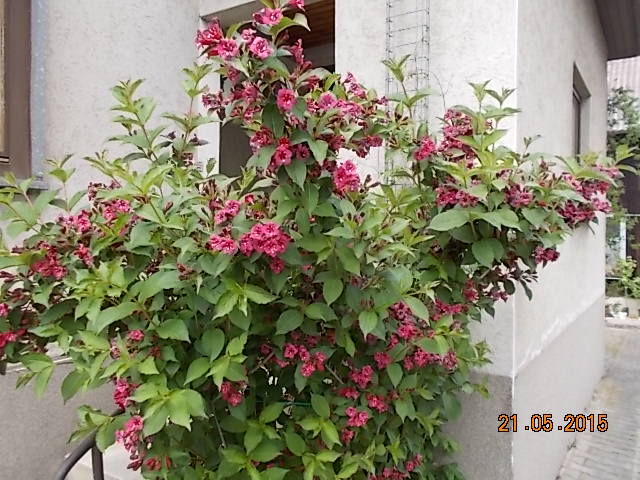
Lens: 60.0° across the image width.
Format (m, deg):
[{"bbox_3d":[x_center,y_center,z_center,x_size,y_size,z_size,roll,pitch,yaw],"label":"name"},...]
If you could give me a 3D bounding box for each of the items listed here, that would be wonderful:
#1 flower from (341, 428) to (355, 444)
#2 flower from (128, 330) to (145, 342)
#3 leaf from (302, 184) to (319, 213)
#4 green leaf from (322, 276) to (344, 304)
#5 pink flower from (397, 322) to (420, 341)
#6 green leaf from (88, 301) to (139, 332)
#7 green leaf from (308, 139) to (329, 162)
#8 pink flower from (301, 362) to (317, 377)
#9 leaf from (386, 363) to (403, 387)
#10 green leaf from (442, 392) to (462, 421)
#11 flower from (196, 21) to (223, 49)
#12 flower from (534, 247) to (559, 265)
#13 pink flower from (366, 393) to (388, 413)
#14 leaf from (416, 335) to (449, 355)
[{"bbox_3d":[0.074,0.531,1.500,0.038,0.043,0.036,0,-4,3],"label":"flower"},{"bbox_3d":[-0.463,0.244,1.400,0.038,0.029,0.033,0,0,-19],"label":"flower"},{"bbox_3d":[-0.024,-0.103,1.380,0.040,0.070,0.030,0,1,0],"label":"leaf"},{"bbox_3d":[0.037,0.139,1.540,0.059,0.084,0.035,0,0,1],"label":"green leaf"},{"bbox_3d":[0.251,0.260,1.570,0.060,0.047,0.050,0,1,9],"label":"pink flower"},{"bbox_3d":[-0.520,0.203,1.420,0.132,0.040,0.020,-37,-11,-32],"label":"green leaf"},{"bbox_3d":[-0.004,-0.218,1.350,0.046,0.056,0.030,0,0,0],"label":"green leaf"},{"bbox_3d":[-0.033,0.366,1.570,0.043,0.038,0.035,0,0,-1],"label":"pink flower"},{"bbox_3d":[0.195,0.354,1.450,0.040,0.065,0.025,0,0,-1],"label":"leaf"},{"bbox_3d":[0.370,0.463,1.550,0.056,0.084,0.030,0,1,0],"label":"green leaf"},{"bbox_3d":[-0.304,-0.565,1.520,0.071,0.077,0.060,0,0,-11],"label":"flower"},{"bbox_3d":[0.614,0.042,1.500,0.068,0.049,0.045,0,1,-20],"label":"flower"},{"bbox_3d":[0.150,0.425,1.450,0.055,0.050,0.044,0,0,3],"label":"pink flower"},{"bbox_3d":[0.310,0.290,1.530,0.085,0.056,0.040,0,0,11],"label":"leaf"}]

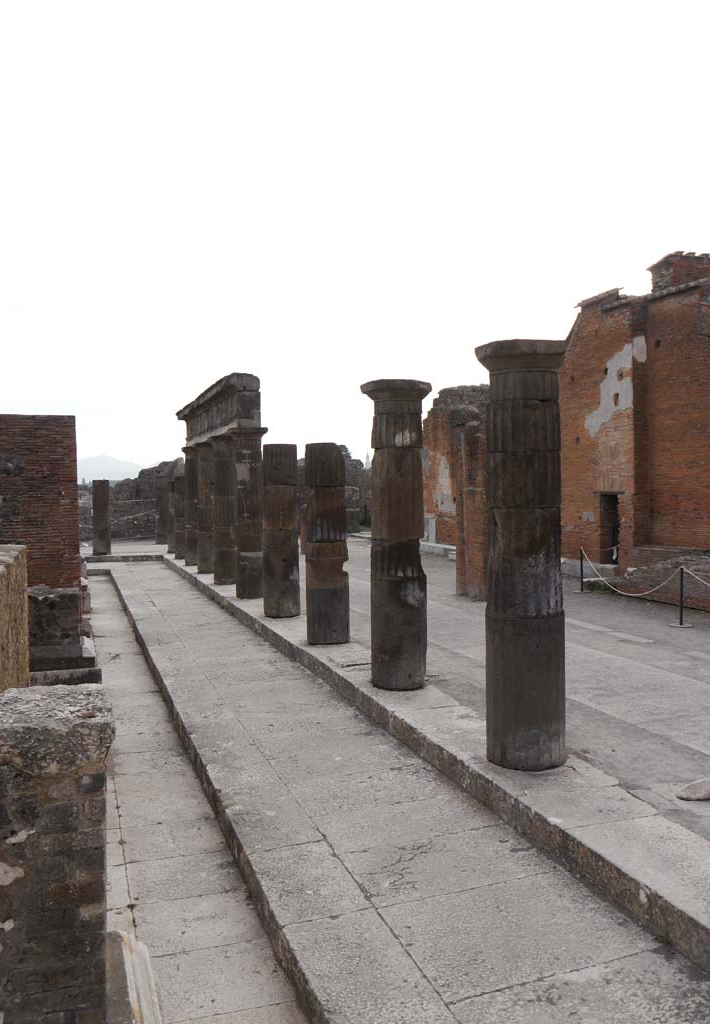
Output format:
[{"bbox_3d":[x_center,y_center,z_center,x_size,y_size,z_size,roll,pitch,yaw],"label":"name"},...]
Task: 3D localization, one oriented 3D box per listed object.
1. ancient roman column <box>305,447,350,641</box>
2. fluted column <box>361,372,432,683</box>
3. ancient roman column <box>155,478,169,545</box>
[{"bbox_3d":[-0.421,0.490,12.949,0.686,3.097,0.686,0,2,0],"label":"ancient roman column"},{"bbox_3d":[0.545,0.285,10.159,0.853,3.669,0.853,0,2,0],"label":"fluted column"},{"bbox_3d":[-8.351,-0.005,35.979,0.647,2.754,0.647,-1,2,-19],"label":"ancient roman column"}]

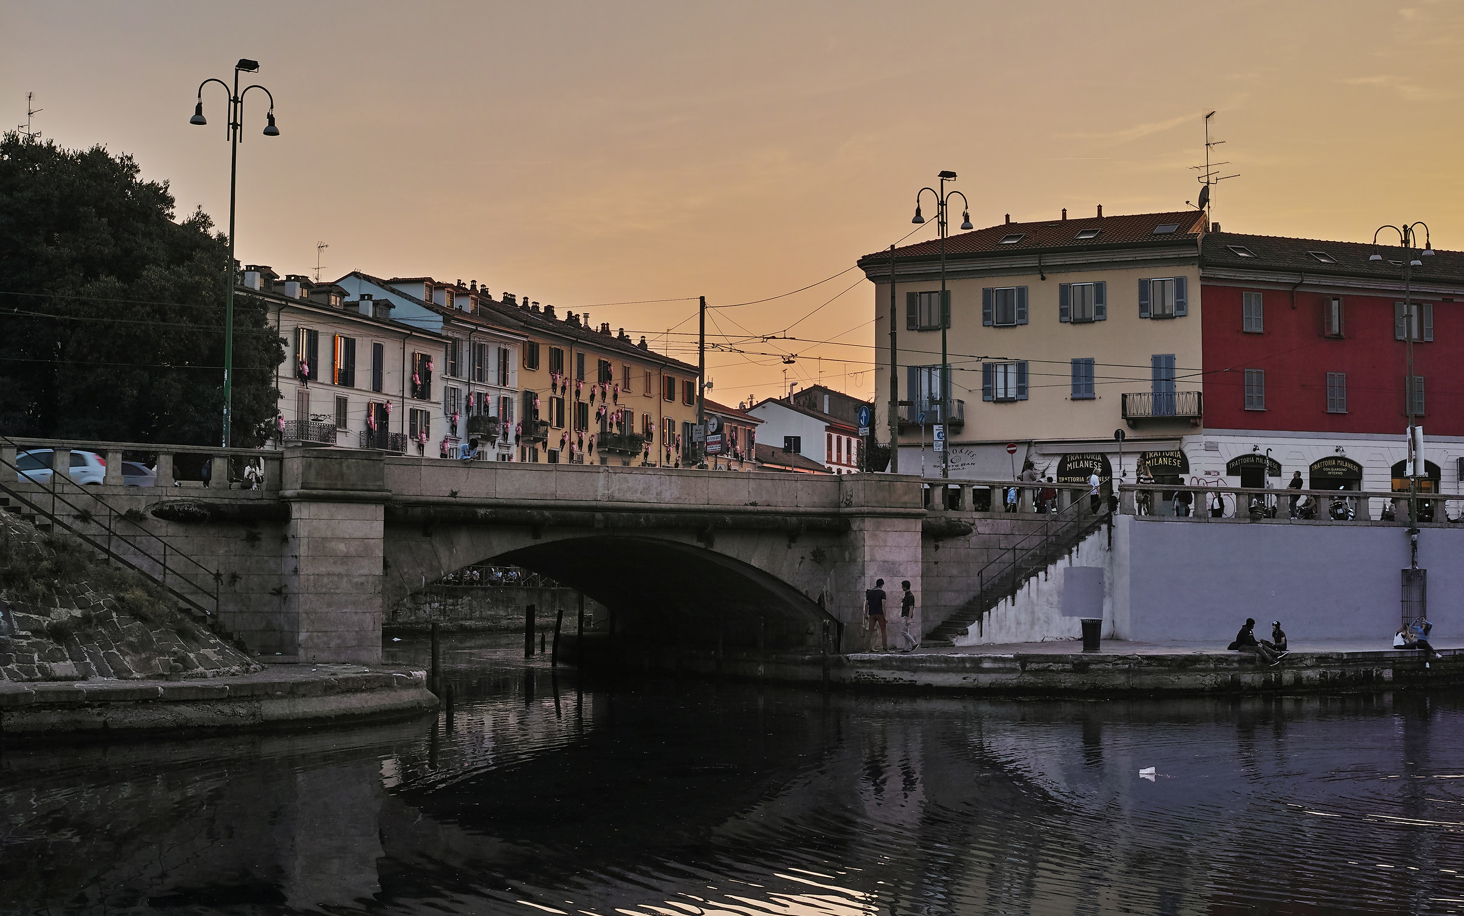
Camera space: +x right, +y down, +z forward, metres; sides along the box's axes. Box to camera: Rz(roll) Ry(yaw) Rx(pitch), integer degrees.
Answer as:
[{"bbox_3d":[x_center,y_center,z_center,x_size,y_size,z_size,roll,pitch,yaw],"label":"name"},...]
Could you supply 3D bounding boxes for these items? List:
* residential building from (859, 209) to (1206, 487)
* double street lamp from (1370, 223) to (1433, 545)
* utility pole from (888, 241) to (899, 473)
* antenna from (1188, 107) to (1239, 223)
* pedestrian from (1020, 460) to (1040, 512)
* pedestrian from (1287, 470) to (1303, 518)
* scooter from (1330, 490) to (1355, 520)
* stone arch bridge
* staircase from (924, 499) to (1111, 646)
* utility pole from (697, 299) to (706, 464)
[{"bbox_3d":[14.166,-3.394,81.395,14.400,14.190,10.600,-1,-4,21],"label":"residential building"},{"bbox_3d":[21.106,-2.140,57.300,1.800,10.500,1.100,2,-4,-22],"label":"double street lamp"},{"bbox_3d":[4.609,-2.225,52.036,0.260,7.800,0.260,0,-4,0],"label":"utility pole"},{"bbox_3d":[20.870,-12.627,79.500,2.000,4.950,1.400,-3,-5,38],"label":"antenna"},{"bbox_3d":[8.816,0.943,54.200,0.380,1.700,0.500,-1,-4,18],"label":"pedestrian"},{"bbox_3d":[17.457,1.208,56.600,0.500,1.620,0.480,2,-4,-22],"label":"pedestrian"},{"bbox_3d":[19.268,1.535,57.800,0.750,1.120,1.800,0,-4,9],"label":"scooter"},{"bbox_3d":[-8.930,2.751,46.436,22.430,4.550,17.000,3,-5,-33],"label":"stone arch bridge"},{"bbox_3d":[7.475,3.082,47.898,5.500,3.720,1.500,3,-5,-33],"label":"staircase"},{"bbox_3d":[-1.014,-1.585,61.398,0.260,7.800,0.260,0,-4,0],"label":"utility pole"}]

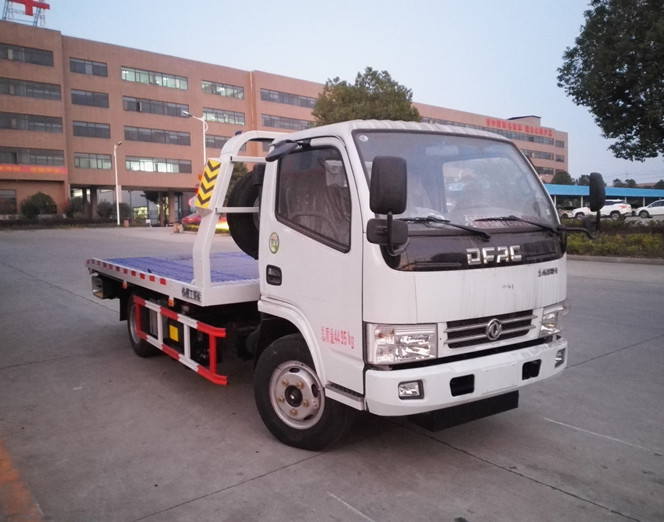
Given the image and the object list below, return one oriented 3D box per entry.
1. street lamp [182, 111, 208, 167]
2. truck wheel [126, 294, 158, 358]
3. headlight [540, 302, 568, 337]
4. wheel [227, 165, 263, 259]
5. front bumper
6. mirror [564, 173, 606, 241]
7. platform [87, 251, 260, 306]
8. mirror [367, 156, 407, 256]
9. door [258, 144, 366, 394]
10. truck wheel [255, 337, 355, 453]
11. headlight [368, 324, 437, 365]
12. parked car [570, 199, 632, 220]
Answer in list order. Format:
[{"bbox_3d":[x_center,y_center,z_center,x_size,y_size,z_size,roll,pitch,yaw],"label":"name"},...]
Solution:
[{"bbox_3d":[-9.398,-6.140,40.000,1.700,8.200,0.350,-1,5,-6],"label":"street lamp"},{"bbox_3d":[-2.067,0.677,6.473,0.240,0.760,0.760,-4,5,-33],"label":"truck wheel"},{"bbox_3d":[1.460,0.374,3.833,0.410,0.210,0.140,-5,6,-44],"label":"headlight"},{"bbox_3d":[-0.469,-0.381,4.758,0.770,0.770,0.200,-4,5,-33],"label":"wheel"},{"bbox_3d":[0.934,0.655,3.475,1.710,0.270,0.210,-4,5,-33],"label":"front bumper"},{"bbox_3d":[1.682,-0.358,3.795,0.180,0.460,0.200,-4,6,-38],"label":"mirror"},{"bbox_3d":[-1.148,0.076,6.632,2.260,0.160,4.200,-4,5,-33],"label":"platform"},{"bbox_3d":[0.270,-0.265,2.844,0.210,0.470,0.150,-2,5,-15],"label":"mirror"},{"bbox_3d":[-0.121,-0.050,3.561,0.160,1.420,1.200,-4,5,-33],"label":"door"},{"bbox_3d":[-0.185,0.862,3.851,0.760,0.760,0.210,2,5,34],"label":"truck wheel"},{"bbox_3d":[0.370,0.444,3.127,0.410,0.210,0.140,-3,5,-22],"label":"headlight"},{"bbox_3d":[22.226,-4.239,48.000,4.550,1.680,1.850,2,5,32],"label":"parked car"}]

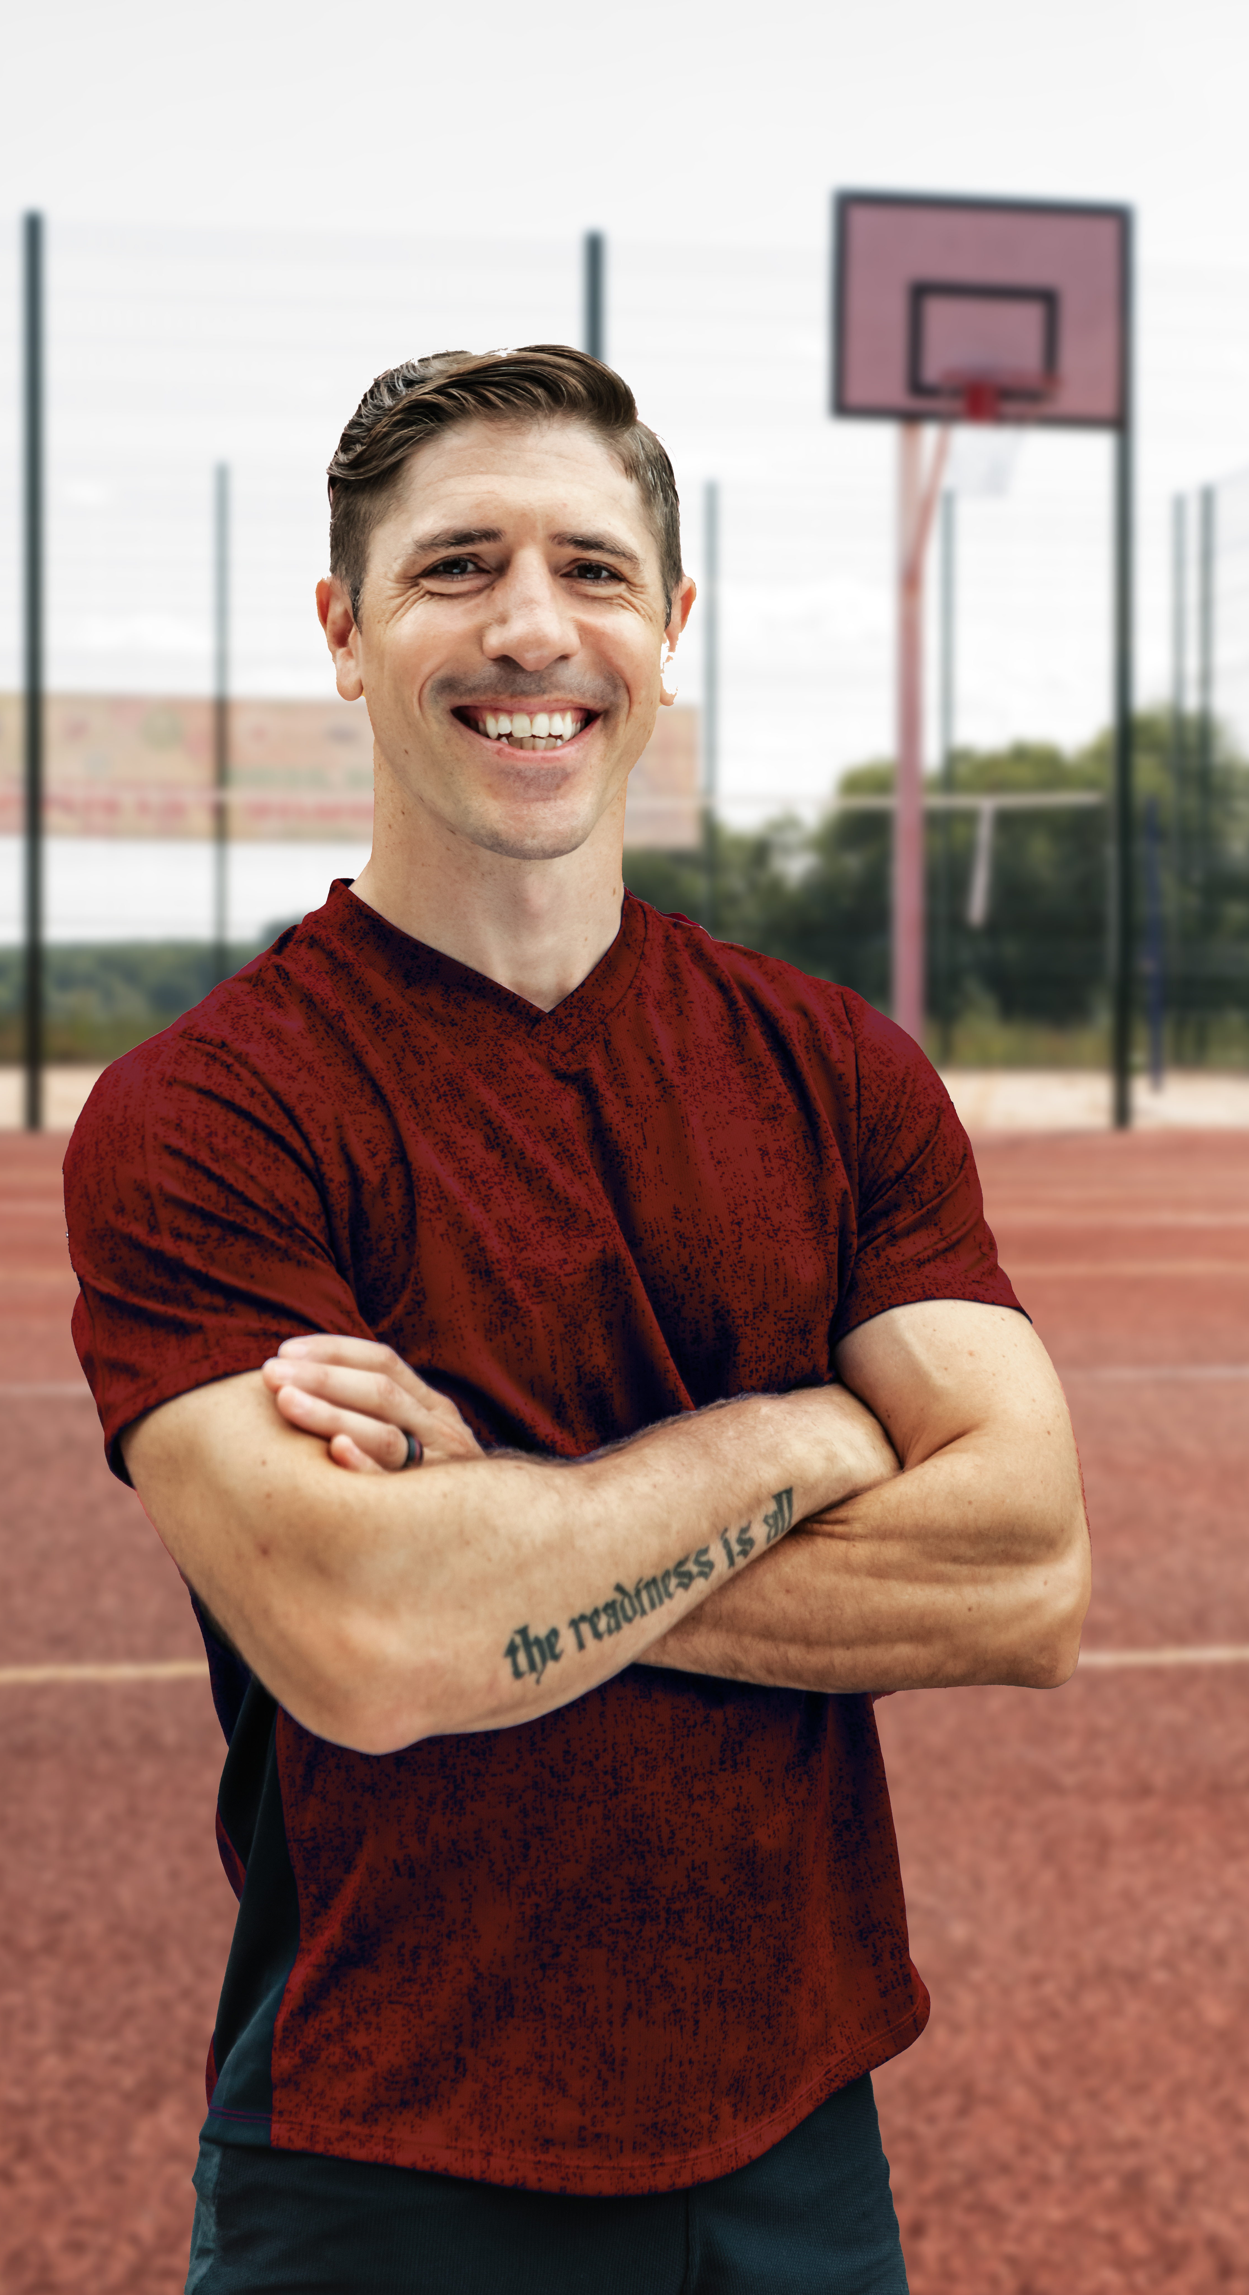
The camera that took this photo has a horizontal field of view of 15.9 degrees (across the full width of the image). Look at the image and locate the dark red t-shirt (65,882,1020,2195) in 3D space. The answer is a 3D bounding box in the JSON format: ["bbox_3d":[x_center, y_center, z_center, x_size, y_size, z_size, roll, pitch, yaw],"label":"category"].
[{"bbox_3d":[-0.041,0.194,2.220,0.490,0.645,0.290,-1,3,-20],"label":"dark red t-shirt"}]

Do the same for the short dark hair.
[{"bbox_3d":[-0.059,-0.317,2.200,0.175,0.165,0.200,0,3,-10],"label":"short dark hair"}]

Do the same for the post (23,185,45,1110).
[{"bbox_3d":[-2.632,-2.123,19.900,0.085,4.100,0.085,0,3,-10],"label":"post"}]

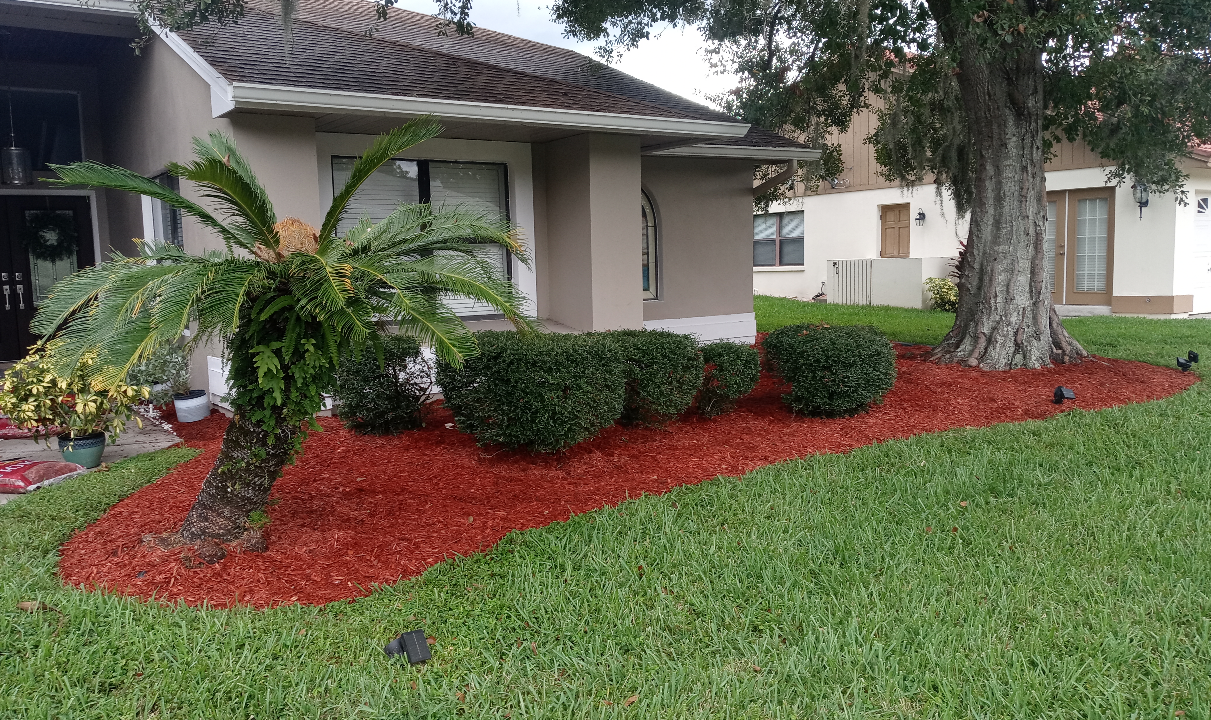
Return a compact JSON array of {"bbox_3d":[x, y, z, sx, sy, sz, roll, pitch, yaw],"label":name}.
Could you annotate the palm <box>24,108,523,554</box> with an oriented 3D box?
[{"bbox_3d":[-1.587,-0.137,4.863,2.450,2.030,2.250,-1,6,0],"label":"palm"}]

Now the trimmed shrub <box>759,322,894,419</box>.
[{"bbox_3d":[1.860,0.070,8.160,1.070,0.700,1.020,-1,6,0],"label":"trimmed shrub"}]

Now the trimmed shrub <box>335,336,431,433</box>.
[{"bbox_3d":[-1.710,0.170,7.520,0.780,0.720,0.760,-6,8,-36],"label":"trimmed shrub"}]

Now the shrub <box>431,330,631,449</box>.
[{"bbox_3d":[-0.540,0.200,7.060,1.250,0.760,1.150,-6,8,-36],"label":"shrub"}]

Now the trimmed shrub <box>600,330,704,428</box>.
[{"bbox_3d":[0.365,0.125,7.770,0.840,0.700,0.820,-1,6,0],"label":"trimmed shrub"}]

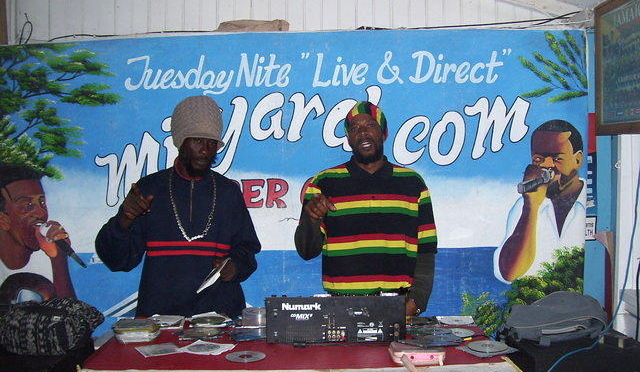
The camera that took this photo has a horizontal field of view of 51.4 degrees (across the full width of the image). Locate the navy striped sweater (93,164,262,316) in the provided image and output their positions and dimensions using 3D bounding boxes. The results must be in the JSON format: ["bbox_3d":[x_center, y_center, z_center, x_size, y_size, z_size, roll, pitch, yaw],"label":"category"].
[{"bbox_3d":[-0.555,0.255,2.620,0.650,0.660,0.410,0,2,-5],"label":"navy striped sweater"}]

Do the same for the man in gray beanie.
[{"bbox_3d":[-0.555,0.520,2.650,0.650,1.750,0.450,0,2,-5],"label":"man in gray beanie"}]

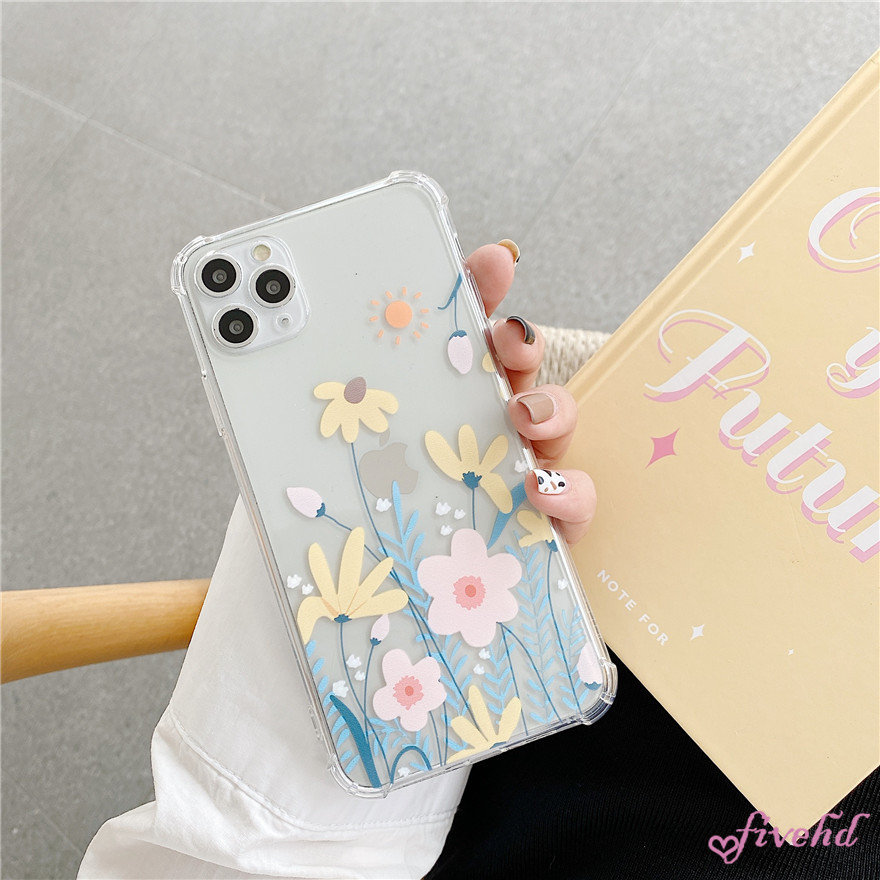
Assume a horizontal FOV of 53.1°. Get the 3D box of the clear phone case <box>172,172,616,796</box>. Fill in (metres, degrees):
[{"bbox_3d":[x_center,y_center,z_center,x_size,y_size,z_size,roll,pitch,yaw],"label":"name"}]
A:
[{"bbox_3d":[-0.013,0.010,0.236,0.078,0.010,0.155,-19,85,-1],"label":"clear phone case"}]

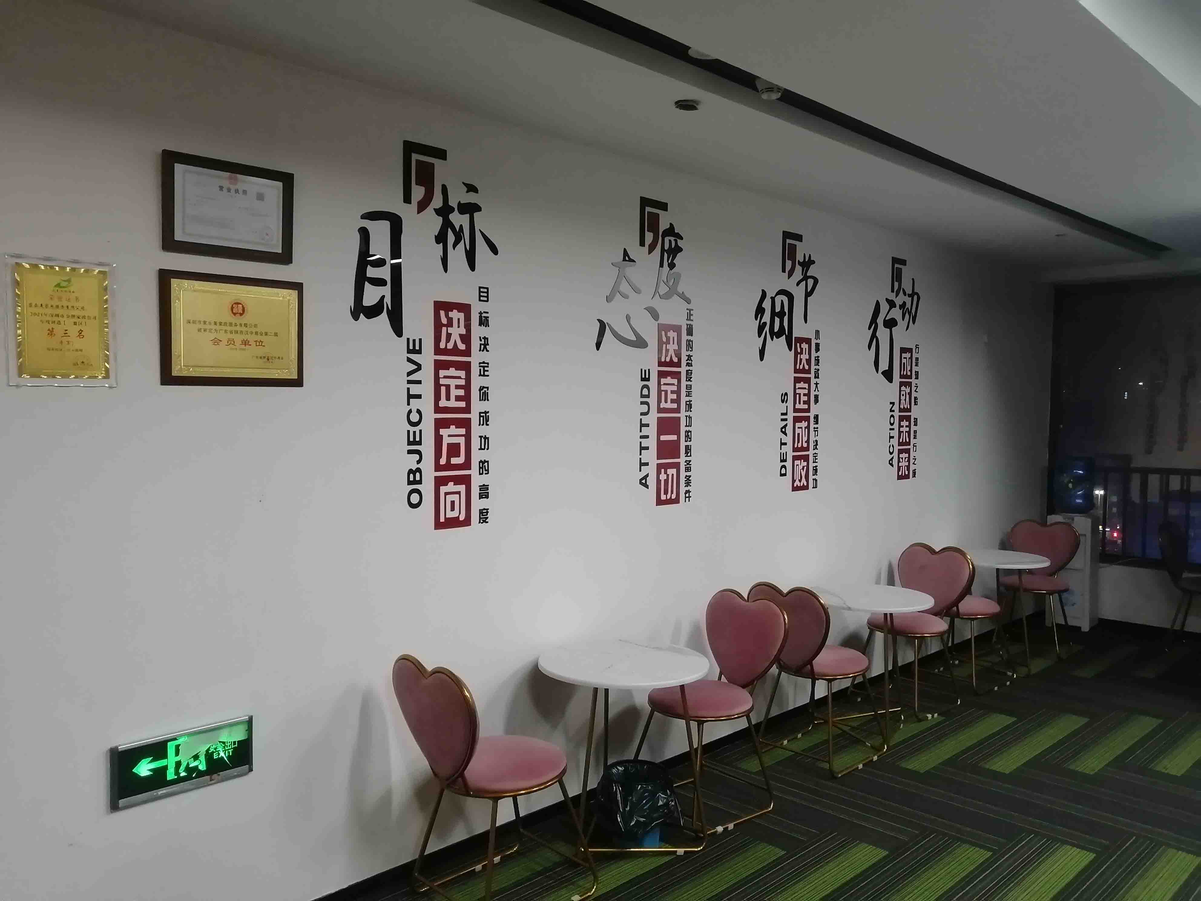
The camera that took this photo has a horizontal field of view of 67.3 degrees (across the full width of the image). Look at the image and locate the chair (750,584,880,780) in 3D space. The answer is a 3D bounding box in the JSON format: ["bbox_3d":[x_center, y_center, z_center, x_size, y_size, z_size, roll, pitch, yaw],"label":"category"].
[{"bbox_3d":[0.958,0.954,3.996,0.565,0.786,0.430,-2,4,-44],"label":"chair"}]

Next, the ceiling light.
[{"bbox_3d":[0.558,-1.196,2.980,0.105,0.055,0.105,0,3,0],"label":"ceiling light"}]

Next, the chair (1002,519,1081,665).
[{"bbox_3d":[2.803,0.876,5.822,0.420,0.810,0.510,2,3,37],"label":"chair"}]

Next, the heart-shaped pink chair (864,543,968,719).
[{"bbox_3d":[1.629,0.921,4.721,0.510,0.810,0.420,-2,3,-43],"label":"heart-shaped pink chair"}]

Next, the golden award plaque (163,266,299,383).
[{"bbox_3d":[-1.002,-0.325,2.469,0.390,0.298,0.020,-2,4,-44],"label":"golden award plaque"}]

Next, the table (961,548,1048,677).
[{"bbox_3d":[2.337,0.970,5.354,0.600,0.661,0.600,-2,4,-44],"label":"table"}]

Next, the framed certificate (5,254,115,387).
[{"bbox_3d":[-1.302,-0.307,2.184,0.232,0.305,0.020,-2,4,-44],"label":"framed certificate"}]

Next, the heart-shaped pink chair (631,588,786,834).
[{"bbox_3d":[0.409,0.973,3.474,0.510,0.810,0.420,-2,3,-40],"label":"heart-shaped pink chair"}]

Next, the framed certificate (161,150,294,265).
[{"bbox_3d":[-1.005,-0.650,2.446,0.350,0.256,0.022,-2,4,-44],"label":"framed certificate"}]

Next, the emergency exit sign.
[{"bbox_3d":[-1.122,0.833,2.430,0.364,0.163,0.028,-2,4,-44],"label":"emergency exit sign"}]

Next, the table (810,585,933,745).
[{"bbox_3d":[1.284,1.013,4.327,0.590,0.640,0.590,0,3,0],"label":"table"}]

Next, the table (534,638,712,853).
[{"bbox_3d":[0.075,1.060,3.156,0.600,0.661,0.600,0,3,0],"label":"table"}]

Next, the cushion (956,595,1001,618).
[{"bbox_3d":[2.055,0.874,5.129,0.425,0.055,0.425,-2,4,-44],"label":"cushion"}]

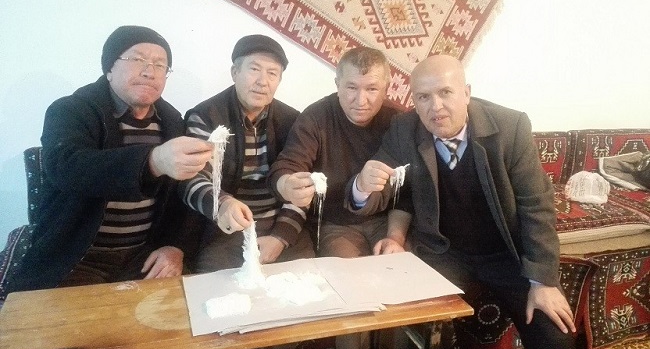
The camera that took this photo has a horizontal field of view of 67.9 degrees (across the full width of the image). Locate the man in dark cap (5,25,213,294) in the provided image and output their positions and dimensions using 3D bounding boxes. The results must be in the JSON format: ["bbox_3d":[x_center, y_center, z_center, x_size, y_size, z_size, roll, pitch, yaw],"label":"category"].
[{"bbox_3d":[-0.670,0.158,1.581,0.700,1.260,0.740,-3,9,-22],"label":"man in dark cap"}]

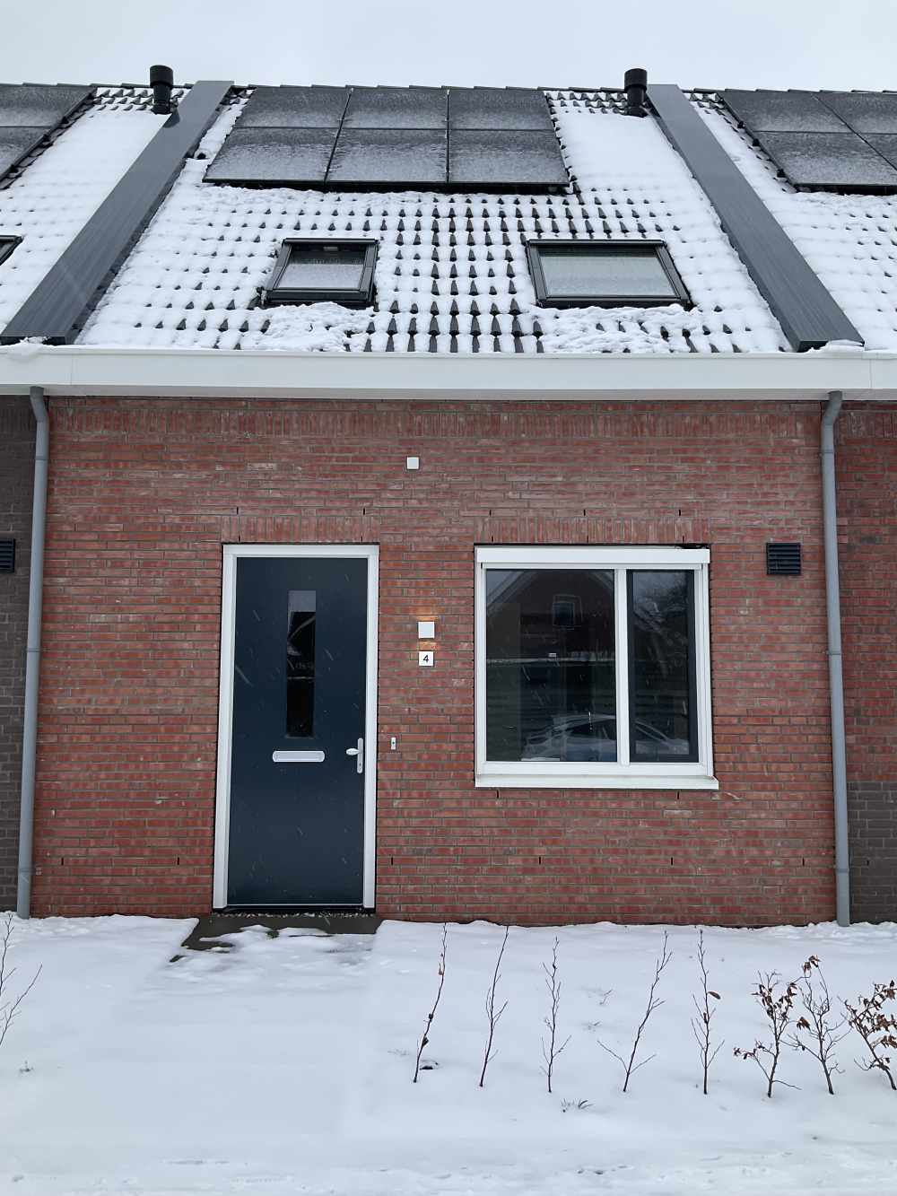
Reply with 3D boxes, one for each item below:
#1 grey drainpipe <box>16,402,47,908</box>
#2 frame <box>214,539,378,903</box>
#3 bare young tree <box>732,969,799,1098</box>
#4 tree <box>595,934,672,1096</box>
[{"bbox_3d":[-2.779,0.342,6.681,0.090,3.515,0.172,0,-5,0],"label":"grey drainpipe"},{"bbox_3d":[-1.017,0.857,6.827,1.072,2.437,0.120,0,-6,0],"label":"frame"},{"bbox_3d":[1.227,1.680,3.862,0.266,0.469,0.240,0,-6,0],"label":"bare young tree"},{"bbox_3d":[0.729,1.613,3.920,0.306,0.611,0.250,0,-6,0],"label":"tree"}]

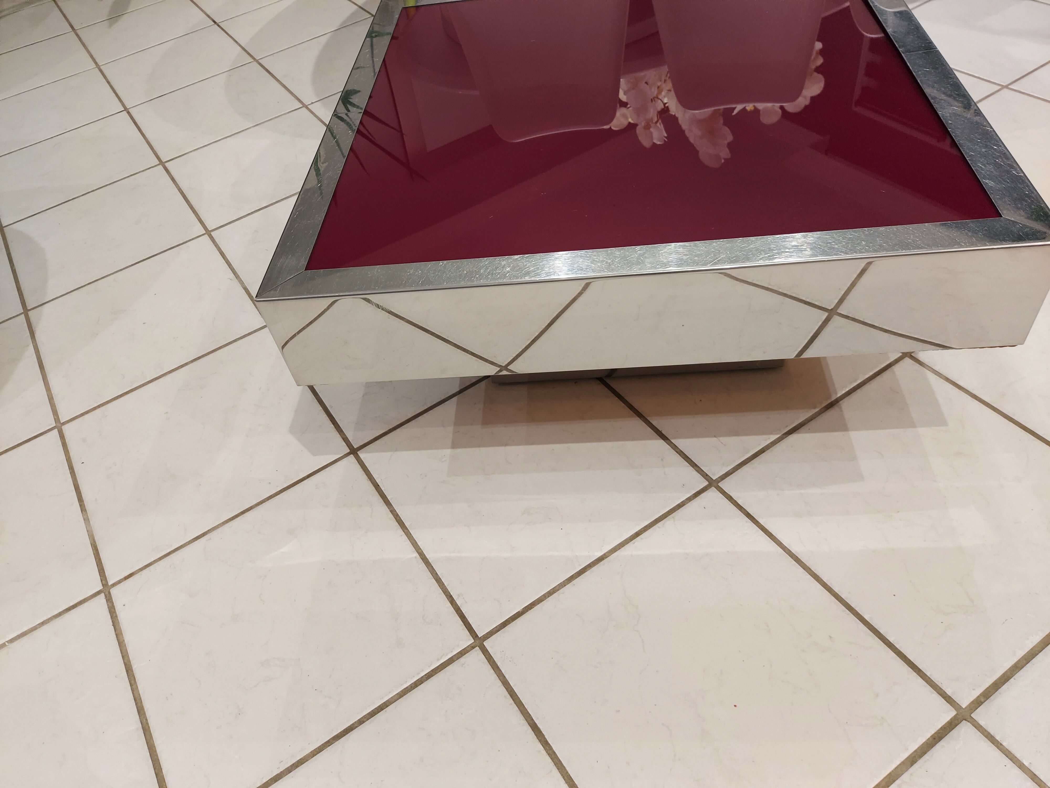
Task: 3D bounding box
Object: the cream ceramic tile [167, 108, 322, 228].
[{"bbox_3d":[-0.645,-0.563,1.859,0.387,0.010,0.387,-30,50,-17],"label":"cream ceramic tile"}]

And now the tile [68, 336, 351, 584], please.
[{"bbox_3d":[-0.542,0.076,1.265,0.387,0.010,0.387,-30,50,-17],"label":"tile"}]

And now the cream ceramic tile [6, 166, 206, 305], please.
[{"bbox_3d":[-0.972,-0.374,1.743,0.387,0.010,0.387,-30,50,-17],"label":"cream ceramic tile"}]

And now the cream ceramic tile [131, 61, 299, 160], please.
[{"bbox_3d":[-0.860,-0.788,2.098,0.387,0.010,0.387,-30,50,-17],"label":"cream ceramic tile"}]

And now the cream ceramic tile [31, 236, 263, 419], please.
[{"bbox_3d":[-0.757,-0.149,1.504,0.387,0.010,0.387,-30,50,-17],"label":"cream ceramic tile"}]

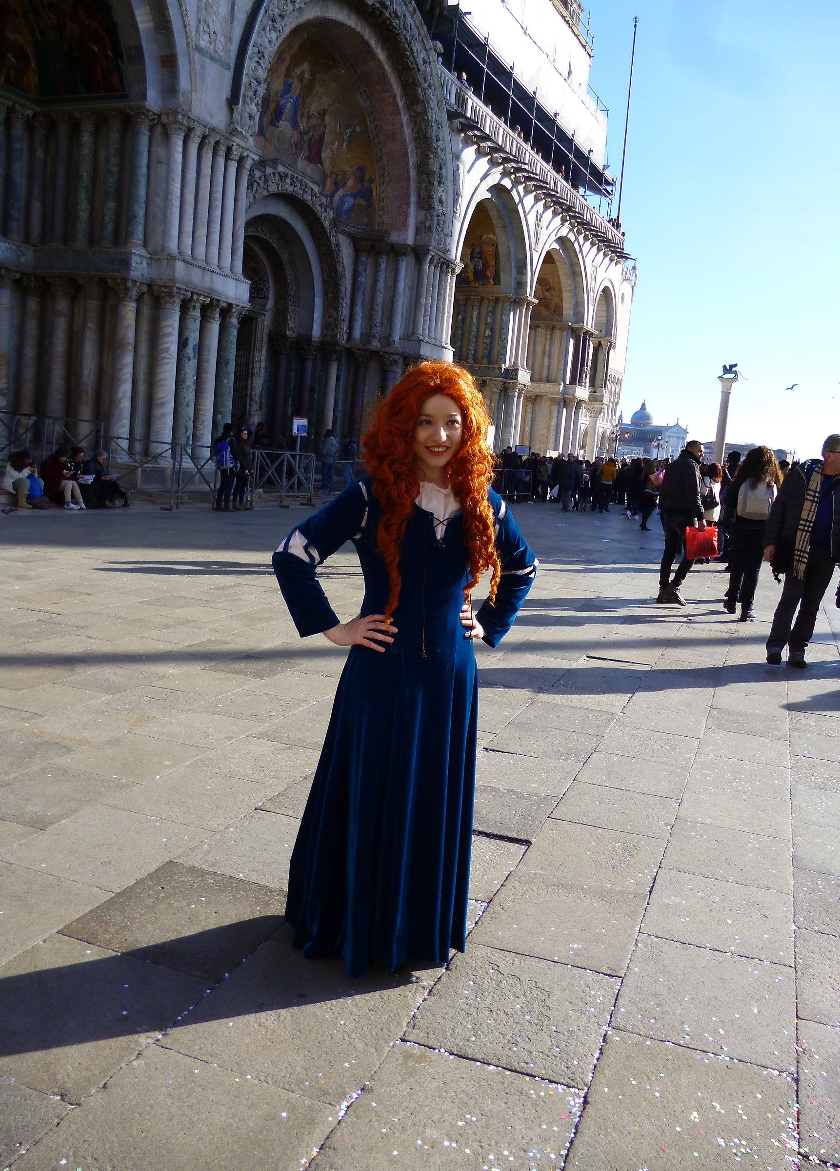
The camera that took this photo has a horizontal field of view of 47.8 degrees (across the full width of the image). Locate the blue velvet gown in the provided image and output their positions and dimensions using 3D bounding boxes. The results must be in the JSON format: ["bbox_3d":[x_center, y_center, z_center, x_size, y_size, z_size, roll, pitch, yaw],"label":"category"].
[{"bbox_3d":[-0.061,0.369,2.752,0.770,1.350,0.520,3,8,-11],"label":"blue velvet gown"}]

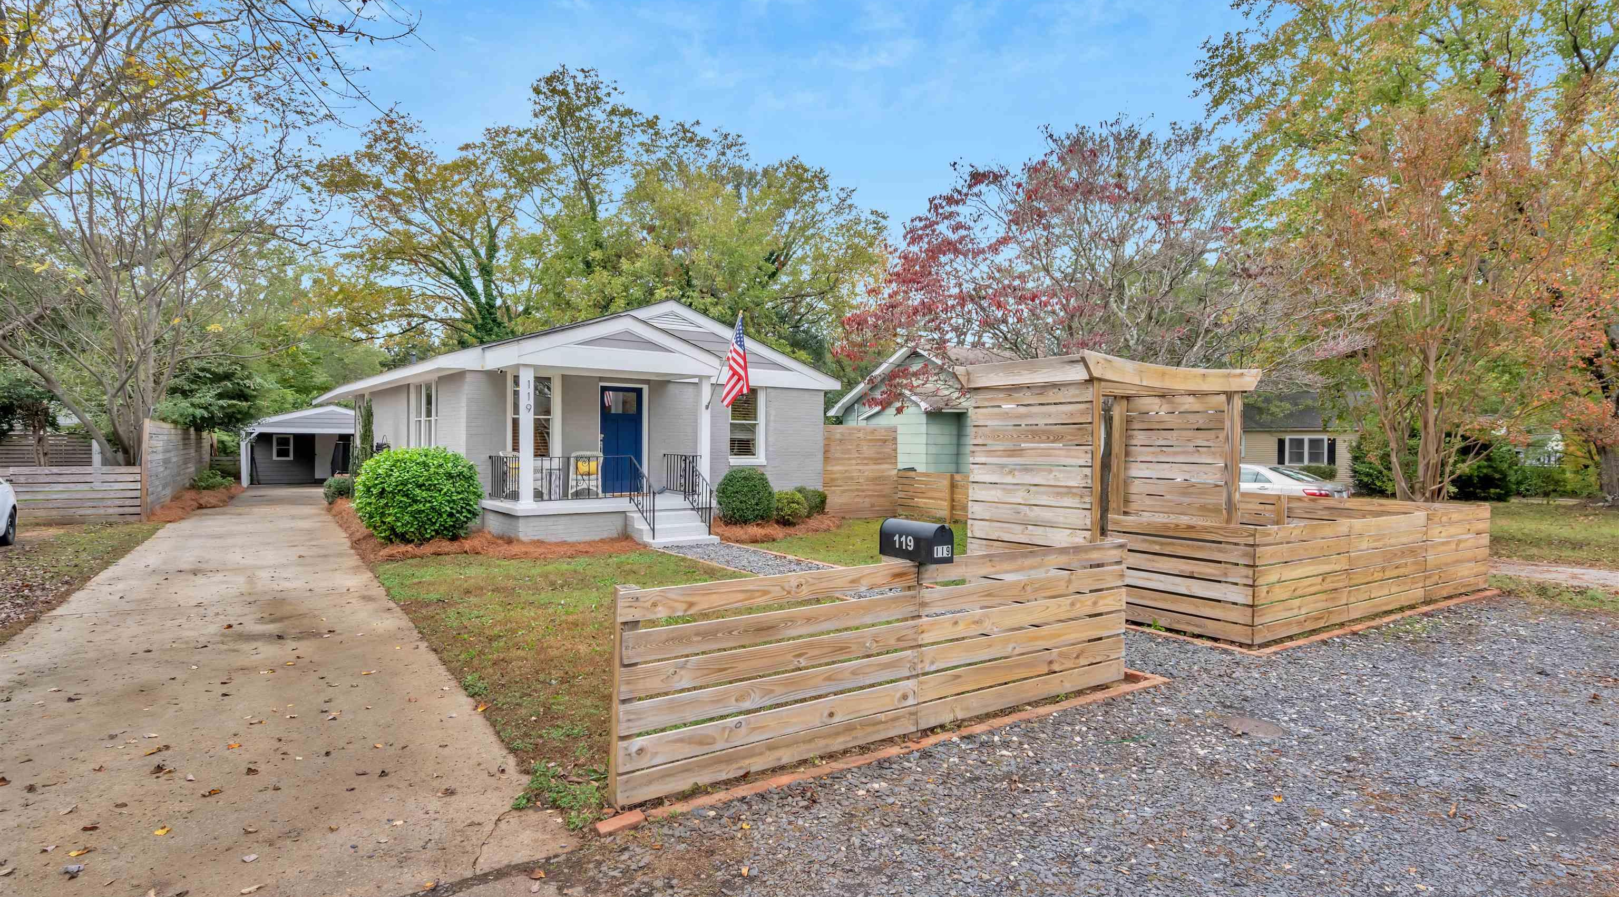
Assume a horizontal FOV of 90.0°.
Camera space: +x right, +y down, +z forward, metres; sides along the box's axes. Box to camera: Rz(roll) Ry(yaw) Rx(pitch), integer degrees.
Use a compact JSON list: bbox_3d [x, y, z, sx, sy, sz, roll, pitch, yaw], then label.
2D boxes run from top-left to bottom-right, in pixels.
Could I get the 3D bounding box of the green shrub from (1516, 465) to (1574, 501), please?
[{"bbox_3d":[24.969,1.190,27.500,1.650,1.250,1.600,0,0,-34],"label":"green shrub"}]

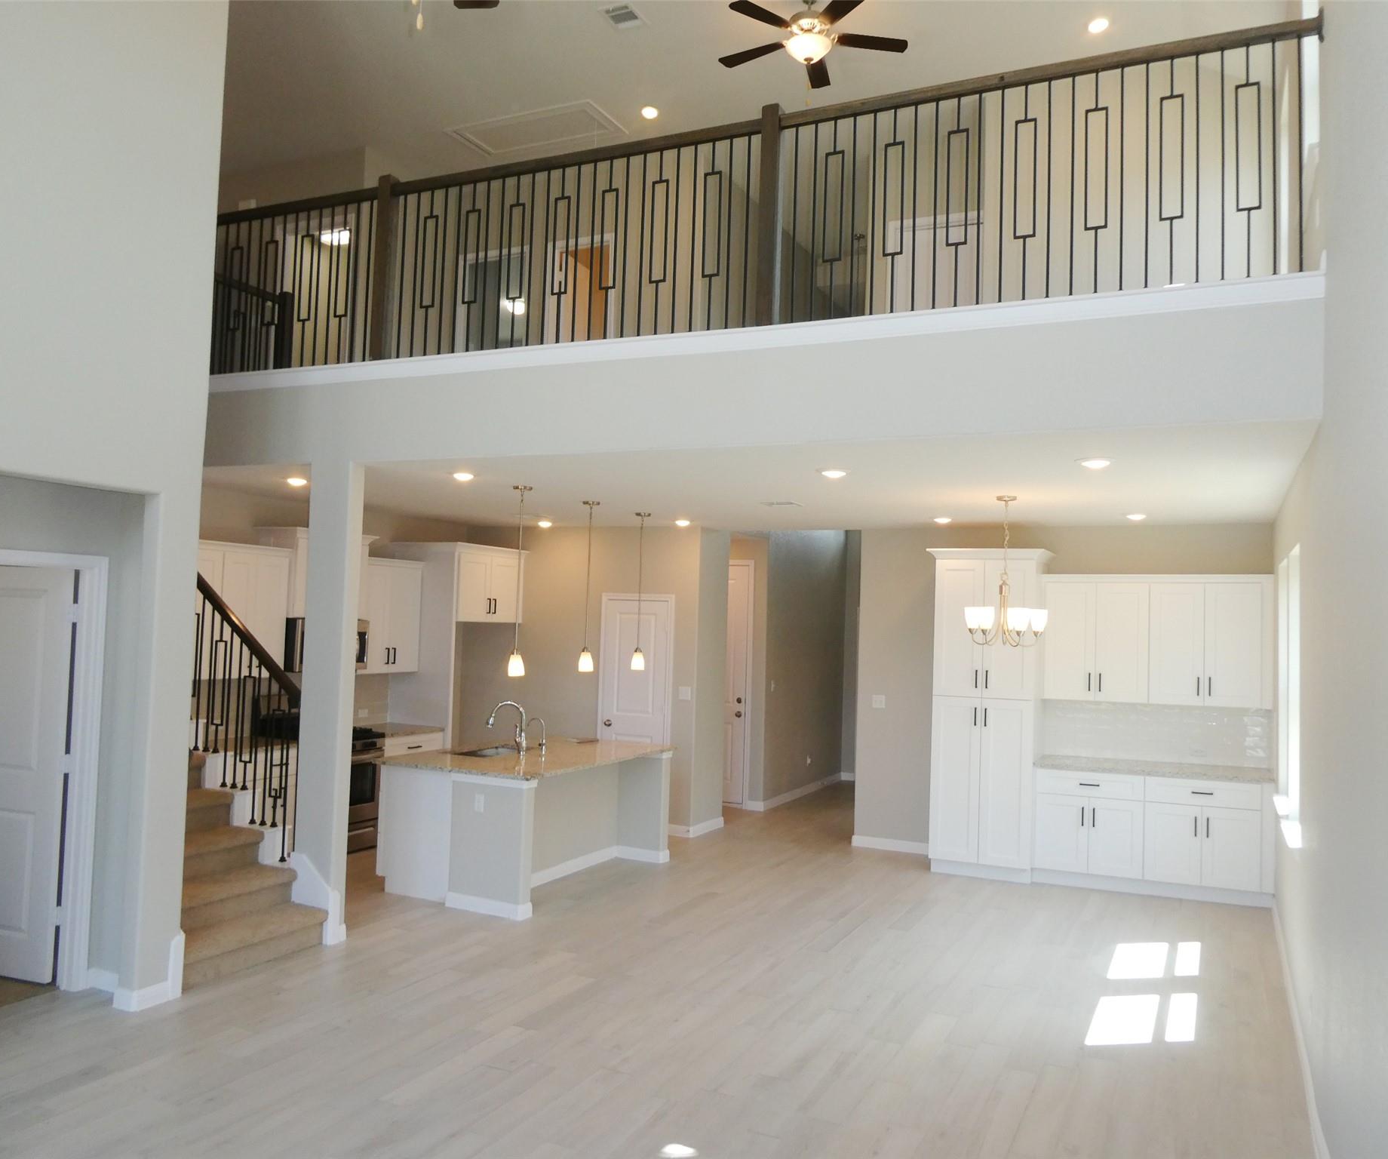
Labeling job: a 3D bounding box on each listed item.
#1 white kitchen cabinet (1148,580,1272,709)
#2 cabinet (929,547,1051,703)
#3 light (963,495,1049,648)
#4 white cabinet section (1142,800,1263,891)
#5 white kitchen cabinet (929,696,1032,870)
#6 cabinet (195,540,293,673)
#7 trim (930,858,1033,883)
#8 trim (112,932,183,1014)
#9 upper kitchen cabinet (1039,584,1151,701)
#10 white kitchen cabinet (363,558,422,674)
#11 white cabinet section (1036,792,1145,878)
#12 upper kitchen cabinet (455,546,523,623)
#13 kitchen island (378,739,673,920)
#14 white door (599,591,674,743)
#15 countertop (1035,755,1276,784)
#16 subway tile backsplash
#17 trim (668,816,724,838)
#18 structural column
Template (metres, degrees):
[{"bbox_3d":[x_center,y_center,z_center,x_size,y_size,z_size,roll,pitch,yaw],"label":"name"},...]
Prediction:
[{"bbox_3d":[3.908,0.477,8.142,0.827,0.953,0.330,1,-2,22],"label":"white kitchen cabinet"},{"bbox_3d":[2.344,0.348,8.440,0.790,1.140,0.740,0,-3,26],"label":"cabinet"},{"bbox_3d":[2.004,-0.048,6.866,0.524,0.960,0.524,1,-2,26],"label":"light"},{"bbox_3d":[3.792,1.943,7.989,0.761,0.575,0.567,0,-3,26],"label":"white cabinet section"},{"bbox_3d":[2.312,1.568,8.505,0.748,1.265,0.615,1,-2,22],"label":"white kitchen cabinet"},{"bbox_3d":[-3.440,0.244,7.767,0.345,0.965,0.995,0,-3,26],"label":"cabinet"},{"bbox_3d":[2.198,2.234,8.220,0.750,0.108,0.050,1,-2,22],"label":"trim"},{"bbox_3d":[-2.619,1.877,5.170,0.155,0.310,0.280,1,-2,26],"label":"trim"},{"bbox_3d":[3.164,0.471,8.443,0.778,0.965,0.330,1,-2,22],"label":"upper kitchen cabinet"},{"bbox_3d":[-2.734,0.318,9.312,0.338,0.965,0.733,1,-2,26],"label":"white kitchen cabinet"},{"bbox_3d":[3.094,1.938,8.325,0.788,0.575,0.567,0,-3,26],"label":"white cabinet section"},{"bbox_3d":[-2.156,0.061,9.944,0.680,0.660,0.990,0,-3,26],"label":"upper kitchen cabinet"},{"bbox_3d":[-1.156,1.723,7.855,1.264,0.895,2.036,1,-2,26],"label":"kitchen island"},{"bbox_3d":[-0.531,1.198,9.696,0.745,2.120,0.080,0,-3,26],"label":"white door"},{"bbox_3d":[3.388,1.404,7.943,1.600,0.038,0.635,0,-3,26],"label":"countertop"},{"bbox_3d":[3.529,1.172,8.226,1.600,0.456,0.025,0,-3,26],"label":"subway tile backsplash"},{"bbox_3d":[0.008,2.228,9.717,0.280,0.095,0.670,0,-3,26],"label":"trim"},{"bbox_3d":[-2.136,0.705,6.253,0.296,2.735,0.125,0,-3,26],"label":"structural column"}]

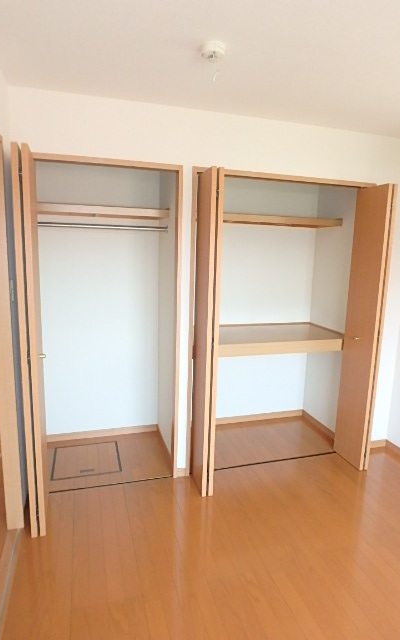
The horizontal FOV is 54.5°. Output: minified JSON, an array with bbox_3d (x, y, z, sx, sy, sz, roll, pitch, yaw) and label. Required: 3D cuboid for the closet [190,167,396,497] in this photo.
[{"bbox_3d":[0.531,0.016,2.996,1.385,2.078,1.010,-1,10,-16],"label":"closet"}]

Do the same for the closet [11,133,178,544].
[{"bbox_3d":[-0.628,0.052,2.606,0.930,2.078,1.110,-1,10,-16],"label":"closet"}]

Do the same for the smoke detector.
[{"bbox_3d":[0.054,-1.131,1.640,0.100,0.048,0.100,1,9,0],"label":"smoke detector"}]

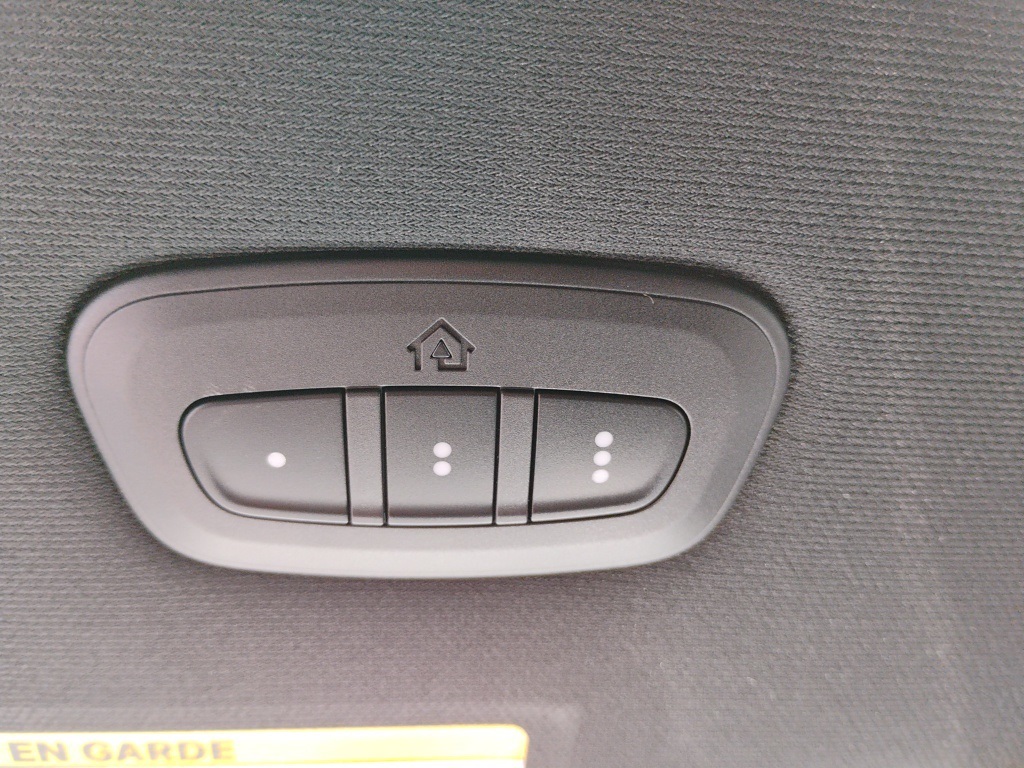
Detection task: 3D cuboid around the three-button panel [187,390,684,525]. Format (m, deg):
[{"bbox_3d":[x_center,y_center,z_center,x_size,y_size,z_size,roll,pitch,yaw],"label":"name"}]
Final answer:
[{"bbox_3d":[-0.008,0.008,0.091,0.055,0.006,0.018,0,-64,-5],"label":"three-button panel"}]

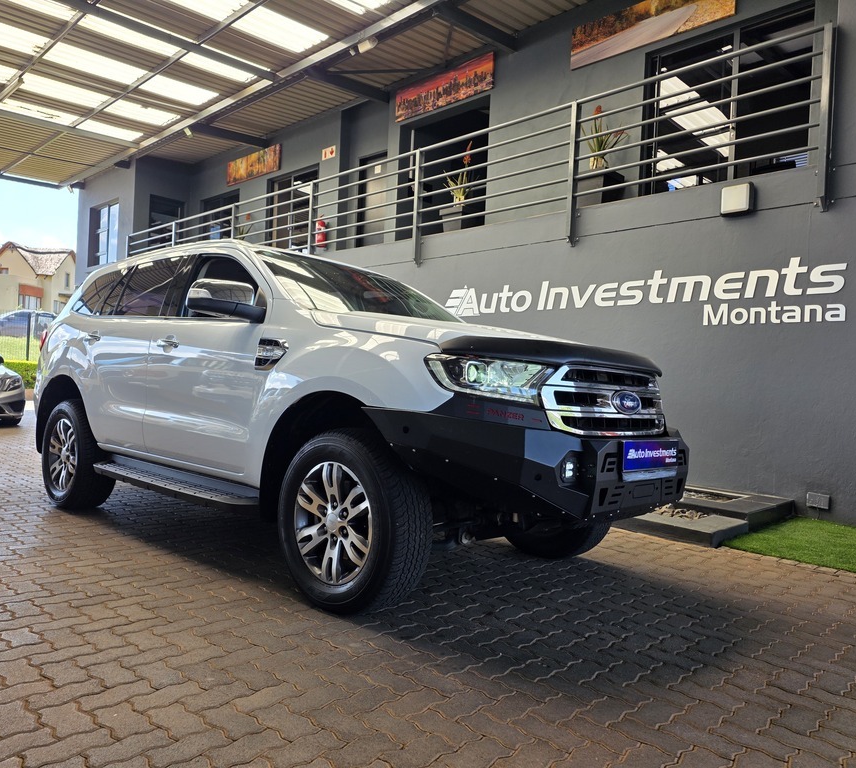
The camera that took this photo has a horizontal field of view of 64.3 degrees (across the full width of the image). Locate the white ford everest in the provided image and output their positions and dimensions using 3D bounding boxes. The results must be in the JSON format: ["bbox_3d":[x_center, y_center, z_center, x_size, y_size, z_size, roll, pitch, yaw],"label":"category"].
[{"bbox_3d":[-0.891,0.025,4.439,4.950,1.830,1.960,2,0,42],"label":"white ford everest"}]

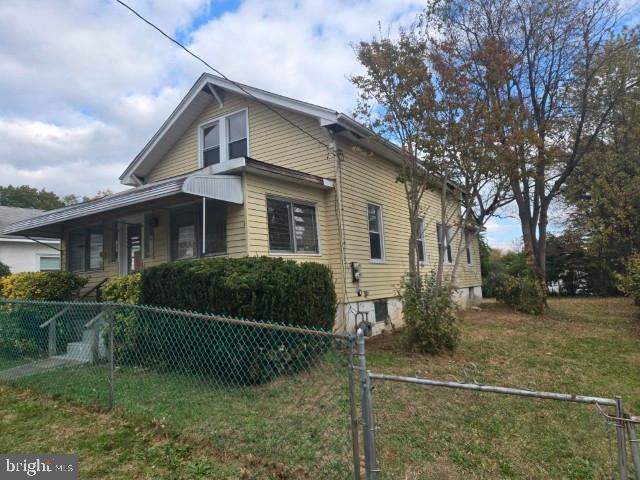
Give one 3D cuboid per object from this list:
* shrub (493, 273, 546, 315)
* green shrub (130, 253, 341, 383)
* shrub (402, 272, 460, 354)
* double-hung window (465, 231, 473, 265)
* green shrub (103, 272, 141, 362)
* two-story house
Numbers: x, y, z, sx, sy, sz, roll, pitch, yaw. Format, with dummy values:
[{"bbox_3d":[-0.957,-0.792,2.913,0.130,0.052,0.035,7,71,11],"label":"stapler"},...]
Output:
[{"bbox_3d":[5.941,1.541,12.600,1.500,1.150,1.500,-7,-7,33],"label":"shrub"},{"bbox_3d":[-1.189,1.073,6.547,2.450,1.520,2.350,-7,-7,33],"label":"green shrub"},{"bbox_3d":[1.783,1.110,6.800,0.900,1.240,0.900,-7,-7,33],"label":"shrub"},{"bbox_3d":[6.793,0.380,19.573,0.120,1.600,1.050,-7,-7,33],"label":"double-hung window"},{"bbox_3d":[-3.288,1.303,7.150,0.900,1.380,0.900,-7,-7,33],"label":"green shrub"},{"bbox_3d":[0.016,-0.755,16.062,8.200,7.050,17.900,-7,-7,33],"label":"two-story house"}]

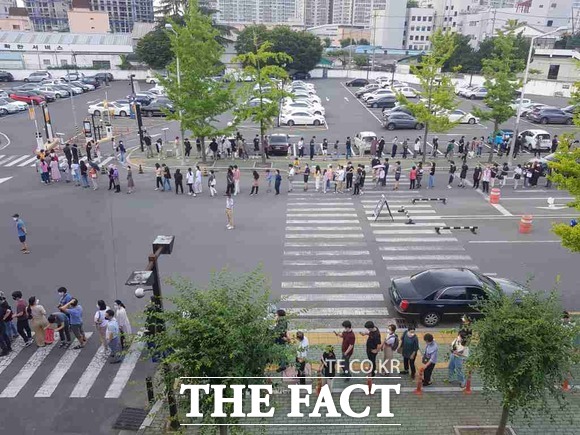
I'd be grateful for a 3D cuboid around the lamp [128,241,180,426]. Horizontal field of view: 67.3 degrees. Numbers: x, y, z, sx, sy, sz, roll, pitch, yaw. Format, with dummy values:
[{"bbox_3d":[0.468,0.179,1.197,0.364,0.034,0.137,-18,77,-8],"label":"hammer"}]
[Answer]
[{"bbox_3d":[-2.735,2.781,9.393,0.750,4.500,2.050,0,22,0],"label":"lamp"}]

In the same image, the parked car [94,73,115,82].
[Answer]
[{"bbox_3d":[-38.935,-28.669,89.379,4.700,1.700,1.860,0,22,1],"label":"parked car"}]

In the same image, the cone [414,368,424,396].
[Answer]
[{"bbox_3d":[3.318,4.162,11.058,0.290,0.750,0.290,0,22,0],"label":"cone"}]

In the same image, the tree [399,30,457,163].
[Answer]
[{"bbox_3d":[10.030,-8.379,31.124,4.100,9.140,4.000,0,22,1],"label":"tree"}]

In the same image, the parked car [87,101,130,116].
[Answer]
[{"bbox_3d":[-19.670,-12.149,48.377,4.720,1.440,1.830,1,22,0],"label":"parked car"}]

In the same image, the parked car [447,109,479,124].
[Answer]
[{"bbox_3d":[18.359,-11.134,47.966,4.600,1.450,1.800,0,22,1],"label":"parked car"}]

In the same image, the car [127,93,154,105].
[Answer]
[{"bbox_3d":[-18.442,-14.728,54.800,4.300,1.500,1.780,0,22,0],"label":"car"}]

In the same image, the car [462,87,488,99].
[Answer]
[{"bbox_3d":[29.625,-19.407,68.052,4.500,1.550,1.820,1,22,0],"label":"car"}]

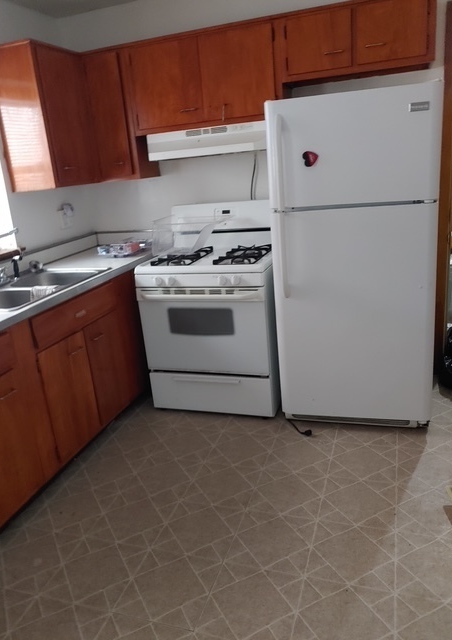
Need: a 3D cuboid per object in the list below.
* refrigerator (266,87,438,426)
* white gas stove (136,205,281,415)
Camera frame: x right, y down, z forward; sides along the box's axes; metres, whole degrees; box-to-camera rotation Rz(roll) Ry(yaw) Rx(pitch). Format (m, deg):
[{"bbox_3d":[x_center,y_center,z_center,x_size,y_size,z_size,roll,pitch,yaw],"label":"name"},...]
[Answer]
[{"bbox_3d":[0.710,-0.307,2.593,0.759,1.680,0.750,0,17,16],"label":"refrigerator"},{"bbox_3d":[-0.035,-0.081,2.903,0.765,1.200,0.665,1,18,19],"label":"white gas stove"}]

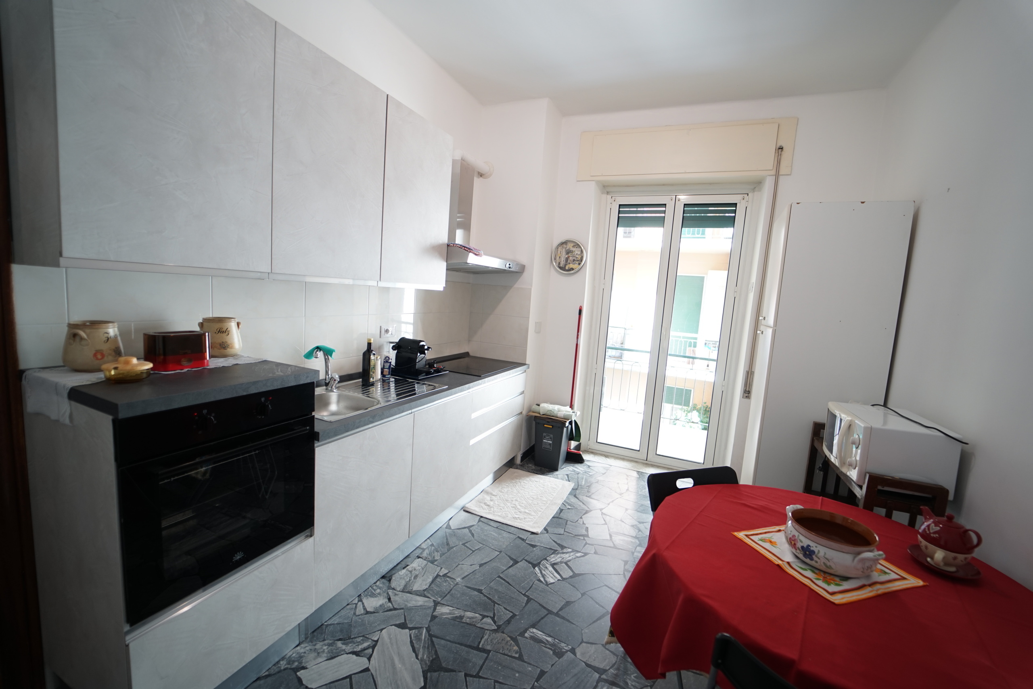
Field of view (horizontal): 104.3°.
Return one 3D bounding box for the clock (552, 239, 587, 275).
[{"bbox_3d":[0.473,-0.799,3.662,0.311,0.311,0.044,7,7,21],"label":"clock"}]

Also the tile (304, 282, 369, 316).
[{"bbox_3d":[-1.050,-0.293,2.394,0.012,0.260,0.461,7,8,25],"label":"tile"}]

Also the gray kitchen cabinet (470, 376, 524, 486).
[{"bbox_3d":[-0.404,0.604,3.273,0.607,0.758,0.861,7,8,25],"label":"gray kitchen cabinet"}]

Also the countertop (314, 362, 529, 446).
[{"bbox_3d":[-0.626,0.257,2.699,0.635,0.044,2.100,7,8,25],"label":"countertop"}]

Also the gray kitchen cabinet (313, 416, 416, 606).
[{"bbox_3d":[-0.984,0.717,2.078,0.607,0.758,0.603,7,8,25],"label":"gray kitchen cabinet"}]

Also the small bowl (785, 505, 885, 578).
[{"bbox_3d":[0.981,0.607,1.252,0.227,0.107,0.282,2,7,-20],"label":"small bowl"}]

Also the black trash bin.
[{"bbox_3d":[0.337,0.856,3.611,0.286,0.459,0.316,7,7,21],"label":"black trash bin"}]

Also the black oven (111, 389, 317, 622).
[{"bbox_3d":[-1.144,0.424,1.411,0.570,0.600,0.597,7,7,24],"label":"black oven"}]

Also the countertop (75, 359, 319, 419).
[{"bbox_3d":[-1.196,0.113,1.456,0.635,0.039,0.601,7,8,25],"label":"countertop"}]

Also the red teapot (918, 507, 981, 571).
[{"bbox_3d":[1.344,0.605,1.258,0.121,0.151,0.173,2,7,-20],"label":"red teapot"}]

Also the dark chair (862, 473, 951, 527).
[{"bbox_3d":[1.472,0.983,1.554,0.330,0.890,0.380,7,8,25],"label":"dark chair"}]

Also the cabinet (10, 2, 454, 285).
[{"bbox_3d":[-1.002,-0.790,1.927,0.373,0.972,1.787,7,8,25],"label":"cabinet"}]

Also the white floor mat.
[{"bbox_3d":[0.044,1.129,3.012,0.553,0.015,0.810,7,7,24],"label":"white floor mat"}]

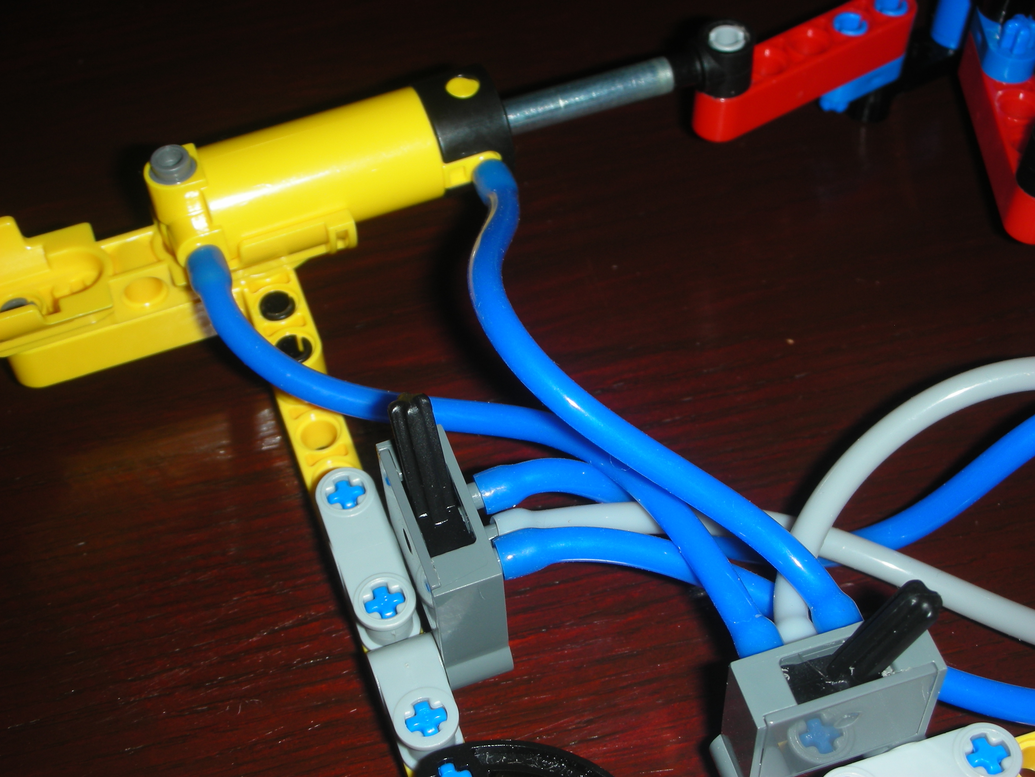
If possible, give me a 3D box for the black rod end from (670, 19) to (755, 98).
[{"bbox_3d":[0.027,-0.045,0.254,0.013,0.008,0.007,-16,54,-14],"label":"black rod end"}]

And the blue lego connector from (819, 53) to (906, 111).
[{"bbox_3d":[0.052,-0.048,0.277,0.016,0.008,0.007,-28,58,-22],"label":"blue lego connector"}]

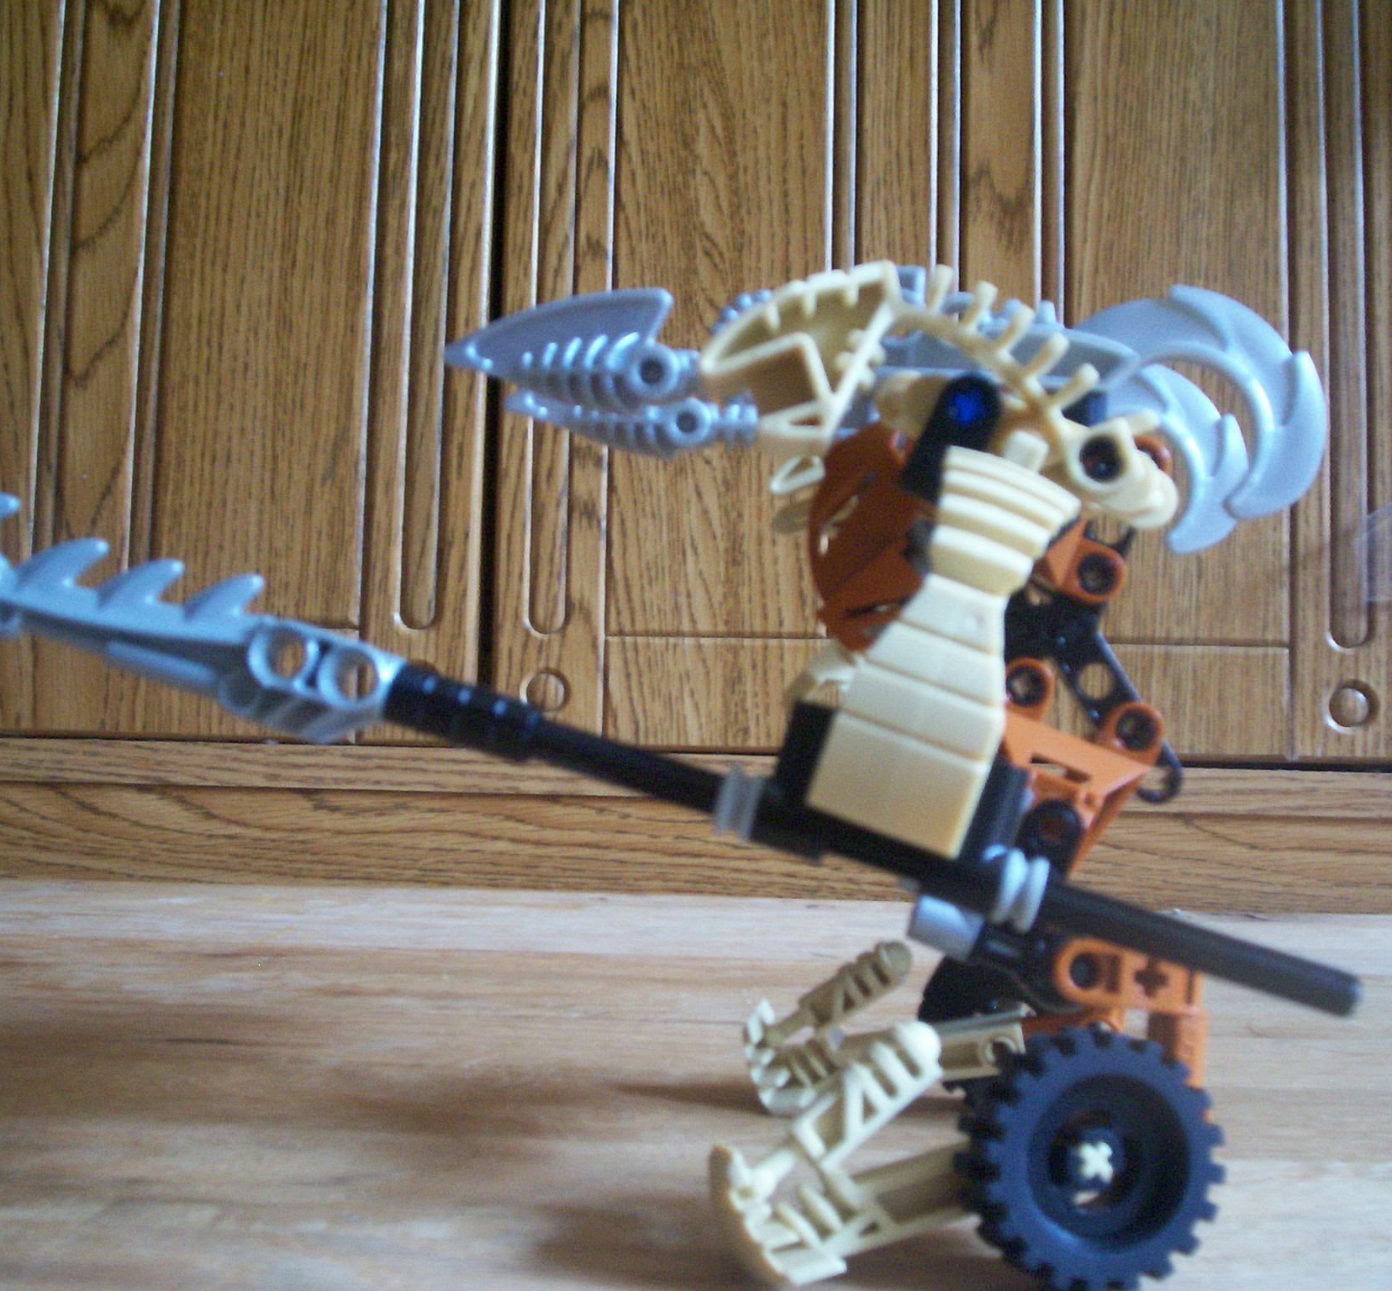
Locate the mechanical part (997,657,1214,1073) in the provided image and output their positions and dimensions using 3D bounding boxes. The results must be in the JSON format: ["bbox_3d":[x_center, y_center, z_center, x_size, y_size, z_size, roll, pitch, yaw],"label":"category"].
[{"bbox_3d":[0.055,0.031,0.243,0.030,0.060,0.029,1,-3,4],"label":"mechanical part"}]

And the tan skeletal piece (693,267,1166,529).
[{"bbox_3d":[0.033,-0.033,0.240,0.061,0.036,0.029,1,-3,4],"label":"tan skeletal piece"}]

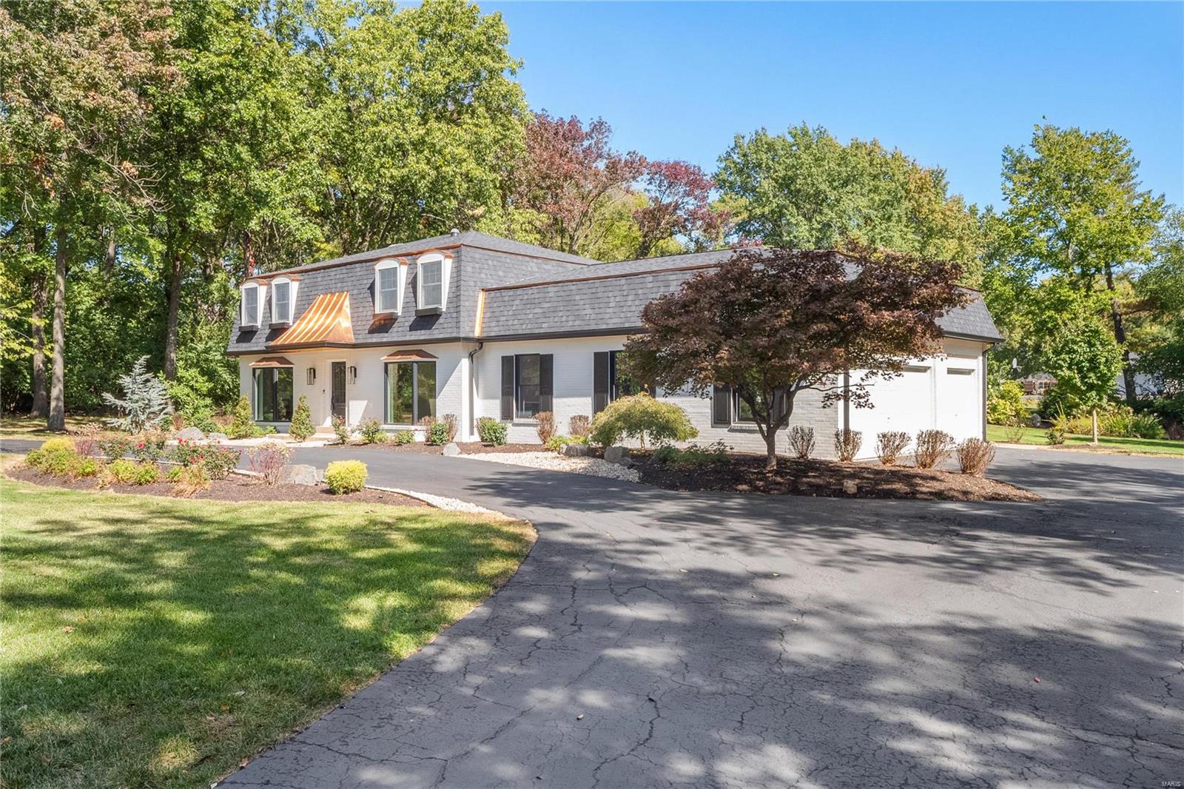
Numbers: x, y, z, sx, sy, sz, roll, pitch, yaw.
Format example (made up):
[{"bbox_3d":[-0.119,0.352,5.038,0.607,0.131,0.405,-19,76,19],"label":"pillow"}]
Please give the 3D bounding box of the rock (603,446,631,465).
[{"bbox_3d":[0.508,1.211,18.400,0.540,0.380,0.450,0,0,0],"label":"rock"}]

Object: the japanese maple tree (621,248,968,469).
[{"bbox_3d":[3.556,-0.627,16.200,6.000,3.900,5.600,0,0,0],"label":"japanese maple tree"}]

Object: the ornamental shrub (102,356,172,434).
[{"bbox_3d":[-15.460,0.024,31.271,2.286,2.685,2.286,0,0,0],"label":"ornamental shrub"}]

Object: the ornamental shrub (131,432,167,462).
[{"bbox_3d":[-8.935,1.070,18.536,0.723,0.577,0.723,0,0,0],"label":"ornamental shrub"}]

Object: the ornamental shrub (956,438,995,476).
[{"bbox_3d":[6.549,1.057,15.714,0.659,0.631,0.659,0,0,0],"label":"ornamental shrub"}]

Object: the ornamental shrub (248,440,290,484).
[{"bbox_3d":[-5.041,1.070,14.400,0.670,0.700,0.640,0,0,0],"label":"ornamental shrub"}]

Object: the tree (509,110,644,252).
[{"bbox_3d":[-0.797,-6.084,44.000,7.200,14.962,7.200,0,0,0],"label":"tree"}]

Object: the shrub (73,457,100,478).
[{"bbox_3d":[-8.564,1.238,15.600,0.470,0.360,0.450,0,0,0],"label":"shrub"}]

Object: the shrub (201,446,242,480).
[{"bbox_3d":[-5.914,1.088,14.685,0.630,0.524,0.630,0,0,0],"label":"shrub"}]

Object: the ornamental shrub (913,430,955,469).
[{"bbox_3d":[6.384,1.019,17.200,0.780,0.730,0.750,0,0,0],"label":"ornamental shrub"}]

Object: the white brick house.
[{"bbox_3d":[-1.092,-2.169,30.505,25.100,7.170,10.650,0,0,41],"label":"white brick house"}]

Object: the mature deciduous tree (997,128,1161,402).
[{"bbox_3d":[21.870,-5.360,41.000,7.400,13.330,7.200,0,0,0],"label":"mature deciduous tree"}]

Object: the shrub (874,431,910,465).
[{"bbox_3d":[5.851,1.046,17.956,0.665,0.649,0.665,0,0,0],"label":"shrub"}]

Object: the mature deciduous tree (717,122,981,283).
[{"bbox_3d":[12.270,-5.780,44.000,12.800,14.350,11.500,0,0,0],"label":"mature deciduous tree"}]

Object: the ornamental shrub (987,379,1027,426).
[{"bbox_3d":[19.117,0.347,42.707,2.081,2.239,2.081,0,0,0],"label":"ornamental shrub"}]

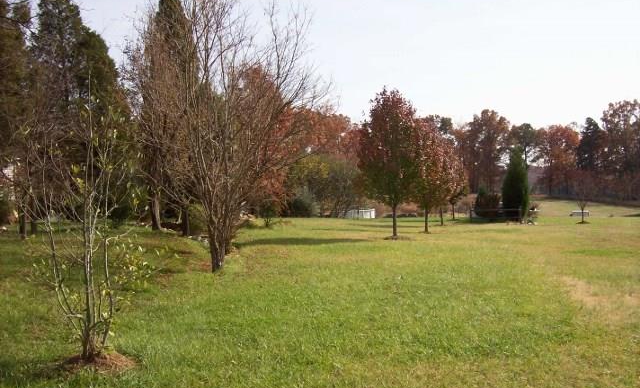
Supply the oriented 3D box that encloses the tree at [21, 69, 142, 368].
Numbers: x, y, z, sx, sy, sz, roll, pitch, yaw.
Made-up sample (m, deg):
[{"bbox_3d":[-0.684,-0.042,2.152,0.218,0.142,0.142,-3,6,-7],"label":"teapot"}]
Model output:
[{"bbox_3d":[-2.339,0.234,6.500,1.194,2.764,1.144,0,0,0],"label":"tree"}]

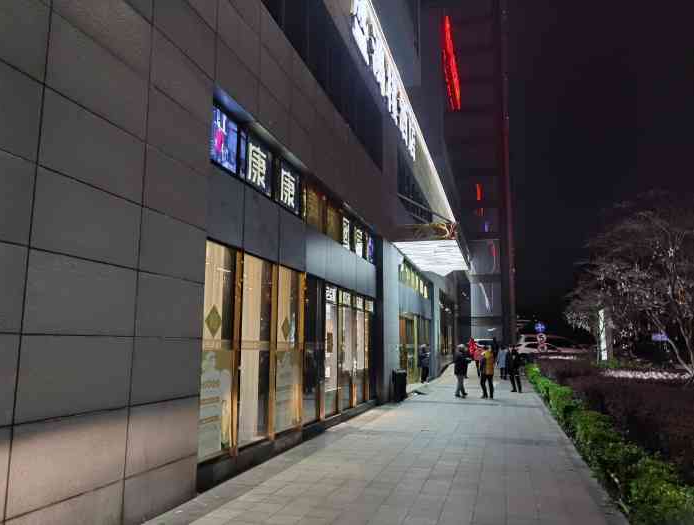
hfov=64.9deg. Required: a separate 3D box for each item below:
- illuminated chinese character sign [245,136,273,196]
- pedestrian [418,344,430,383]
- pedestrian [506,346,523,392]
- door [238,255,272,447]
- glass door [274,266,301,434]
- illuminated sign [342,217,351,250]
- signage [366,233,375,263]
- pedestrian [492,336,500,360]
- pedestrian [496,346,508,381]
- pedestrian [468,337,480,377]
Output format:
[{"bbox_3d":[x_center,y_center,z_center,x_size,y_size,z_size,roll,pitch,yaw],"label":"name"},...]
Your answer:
[{"bbox_3d":[-1.370,-1.490,8.600,0.100,0.700,0.950,-2,-9,16],"label":"illuminated chinese character sign"},{"bbox_3d":[3.336,4.412,23.923,0.420,1.595,0.480,-1,-9,6],"label":"pedestrian"},{"bbox_3d":[6.045,3.873,19.824,0.550,1.605,0.420,-3,-9,20],"label":"pedestrian"},{"bbox_3d":[-1.263,1.201,7.632,0.100,2.540,1.000,-2,-9,16],"label":"door"},{"bbox_3d":[-1.000,1.470,9.310,0.100,2.680,1.100,-2,-9,16],"label":"glass door"},{"bbox_3d":[-0.020,-0.690,13.050,0.100,0.680,0.780,-2,-9,16],"label":"illuminated sign"},{"bbox_3d":[0.660,-0.430,15.300,0.100,0.680,0.980,-2,-9,16],"label":"signage"},{"bbox_3d":[10.609,6.146,39.126,0.520,1.628,0.380,-2,-9,16],"label":"pedestrian"},{"bbox_3d":[7.166,4.669,25.438,0.520,1.650,0.360,-2,-9,16],"label":"pedestrian"},{"bbox_3d":[6.465,4.984,28.019,0.550,1.750,0.420,-2,-9,16],"label":"pedestrian"}]

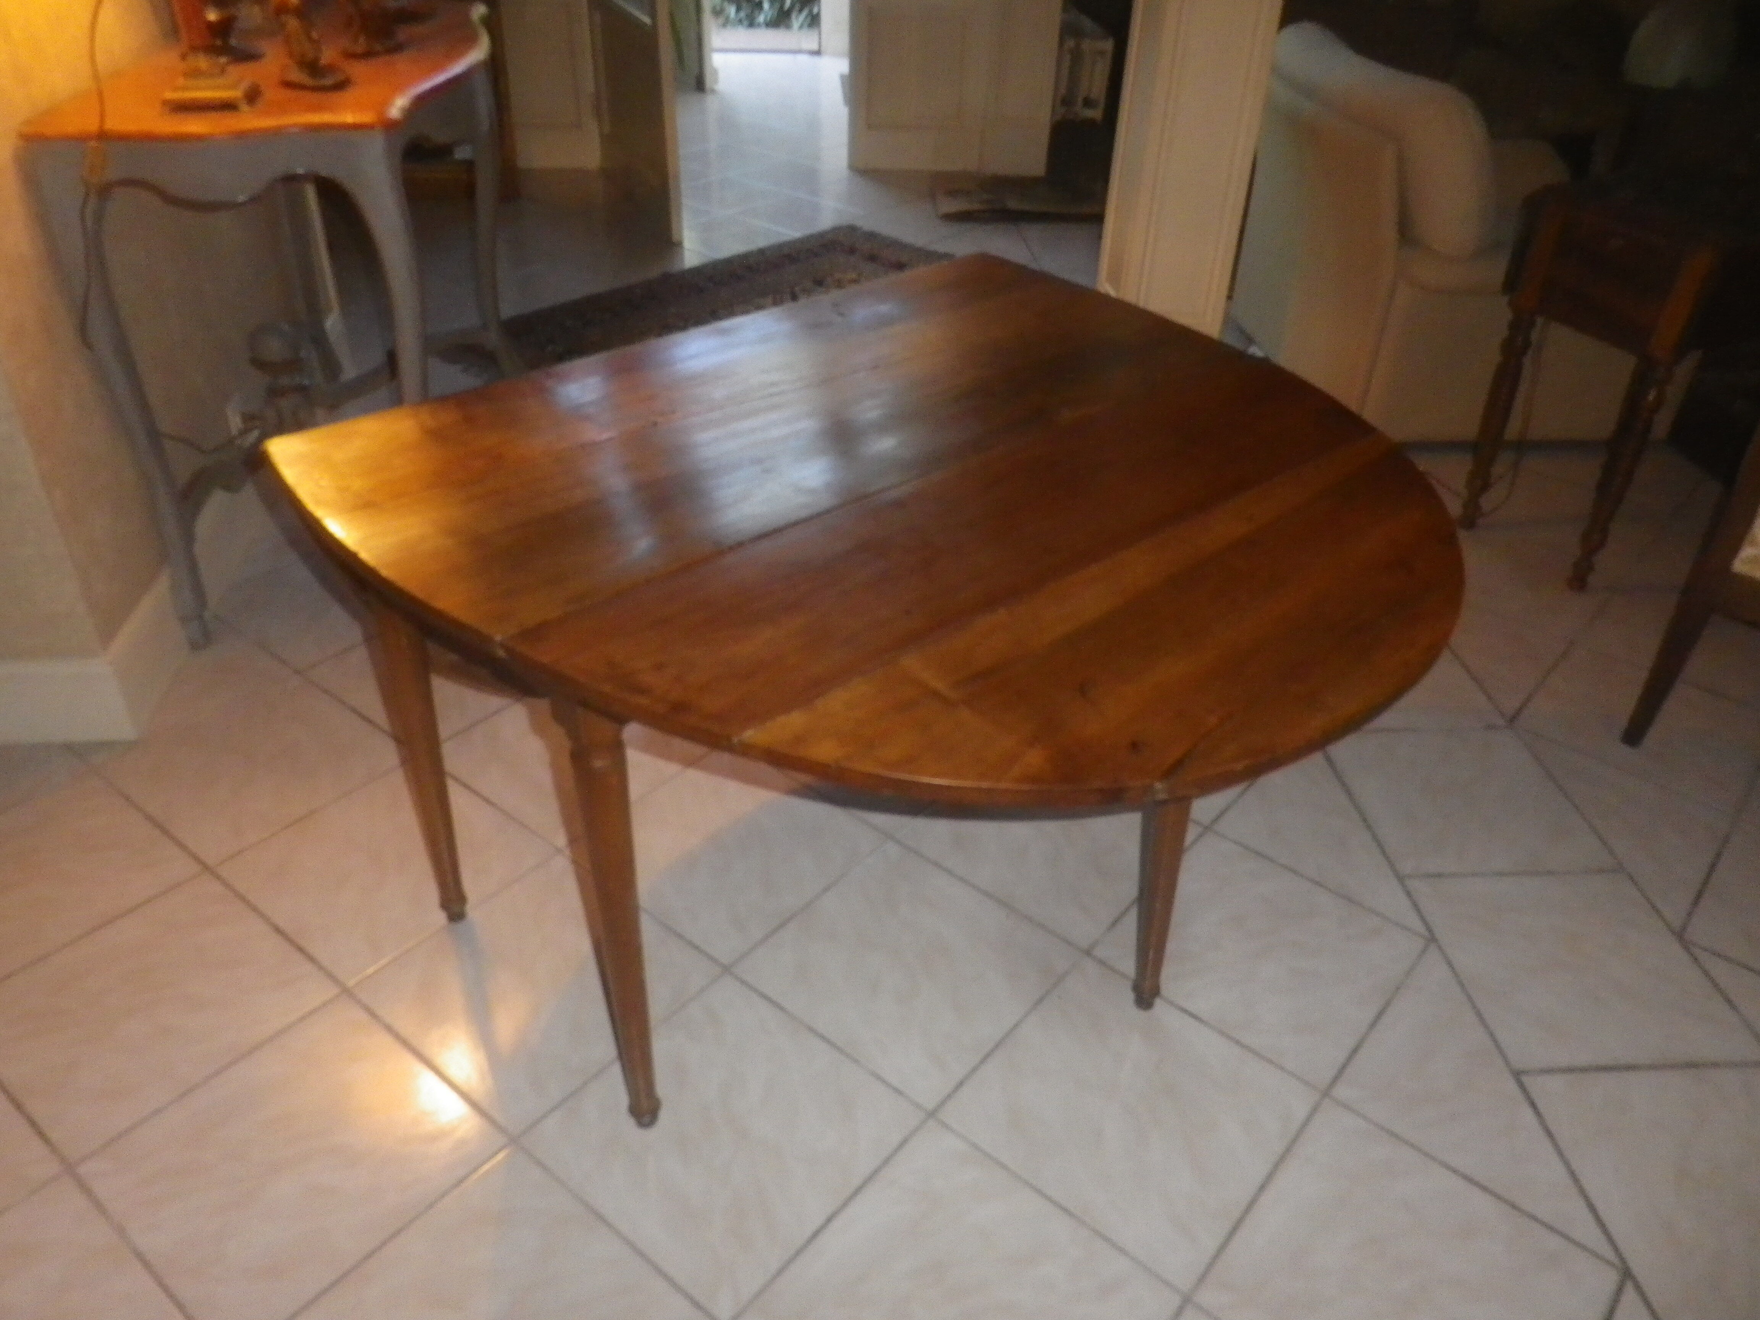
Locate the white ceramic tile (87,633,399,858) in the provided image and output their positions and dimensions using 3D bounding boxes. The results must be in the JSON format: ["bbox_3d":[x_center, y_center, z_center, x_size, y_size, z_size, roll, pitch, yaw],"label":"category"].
[{"bbox_3d":[-0.974,0.163,2.003,0.334,0.010,0.334,26,41,31],"label":"white ceramic tile"}]

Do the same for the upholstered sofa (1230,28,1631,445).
[{"bbox_3d":[1.543,-1.264,3.521,0.885,0.835,1.328,-1,34,-6],"label":"upholstered sofa"}]

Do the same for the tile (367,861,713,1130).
[{"bbox_3d":[-0.511,0.485,1.918,0.390,0.010,0.390,26,40,31],"label":"tile"}]

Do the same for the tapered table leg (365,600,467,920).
[{"bbox_3d":[-0.661,0.116,1.823,0.062,0.700,0.062,-27,43,-36],"label":"tapered table leg"}]

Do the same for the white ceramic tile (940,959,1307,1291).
[{"bbox_3d":[0.302,0.536,1.530,0.334,0.010,0.334,26,41,31],"label":"white ceramic tile"}]

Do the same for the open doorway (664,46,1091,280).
[{"bbox_3d":[0.061,-2.169,3.664,1.408,2.072,0.252,-1,34,-6],"label":"open doorway"}]

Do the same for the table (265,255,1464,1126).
[{"bbox_3d":[0.078,0.088,1.529,1.132,0.718,1.031,-26,43,-36],"label":"table"}]

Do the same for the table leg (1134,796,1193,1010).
[{"bbox_3d":[0.397,0.229,1.718,0.060,0.700,0.060,-29,43,-35],"label":"table leg"}]

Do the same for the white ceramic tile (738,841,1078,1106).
[{"bbox_3d":[0.045,0.472,1.971,0.390,0.010,0.390,26,40,31],"label":"white ceramic tile"}]

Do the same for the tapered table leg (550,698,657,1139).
[{"bbox_3d":[-0.309,0.327,1.526,0.062,0.700,0.062,-27,43,-36],"label":"tapered table leg"}]

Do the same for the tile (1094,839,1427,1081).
[{"bbox_3d":[0.524,0.398,1.750,0.334,0.010,0.334,26,41,31],"label":"tile"}]

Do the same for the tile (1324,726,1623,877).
[{"bbox_3d":[0.924,0.221,2.037,0.334,0.010,0.334,-1,34,-6],"label":"tile"}]

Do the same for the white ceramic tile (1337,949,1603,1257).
[{"bbox_3d":[0.893,0.609,1.819,0.390,0.010,0.390,26,40,31],"label":"white ceramic tile"}]

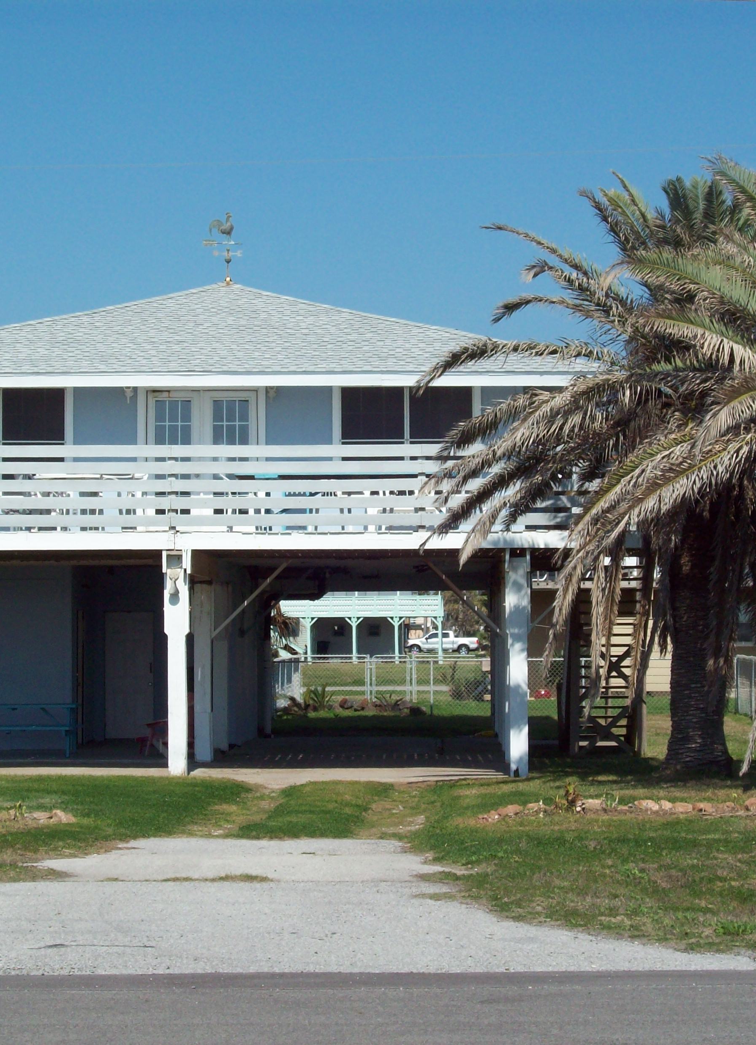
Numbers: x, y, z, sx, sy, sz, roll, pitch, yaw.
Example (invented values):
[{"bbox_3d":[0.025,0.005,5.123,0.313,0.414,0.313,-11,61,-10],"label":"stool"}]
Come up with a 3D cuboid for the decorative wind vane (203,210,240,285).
[{"bbox_3d":[-2.476,-4.341,44.500,0.600,1.130,0.420,0,-2,0],"label":"decorative wind vane"}]

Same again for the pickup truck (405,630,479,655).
[{"bbox_3d":[5.013,9.264,217.000,5.800,1.930,2.000,0,-2,2],"label":"pickup truck"}]

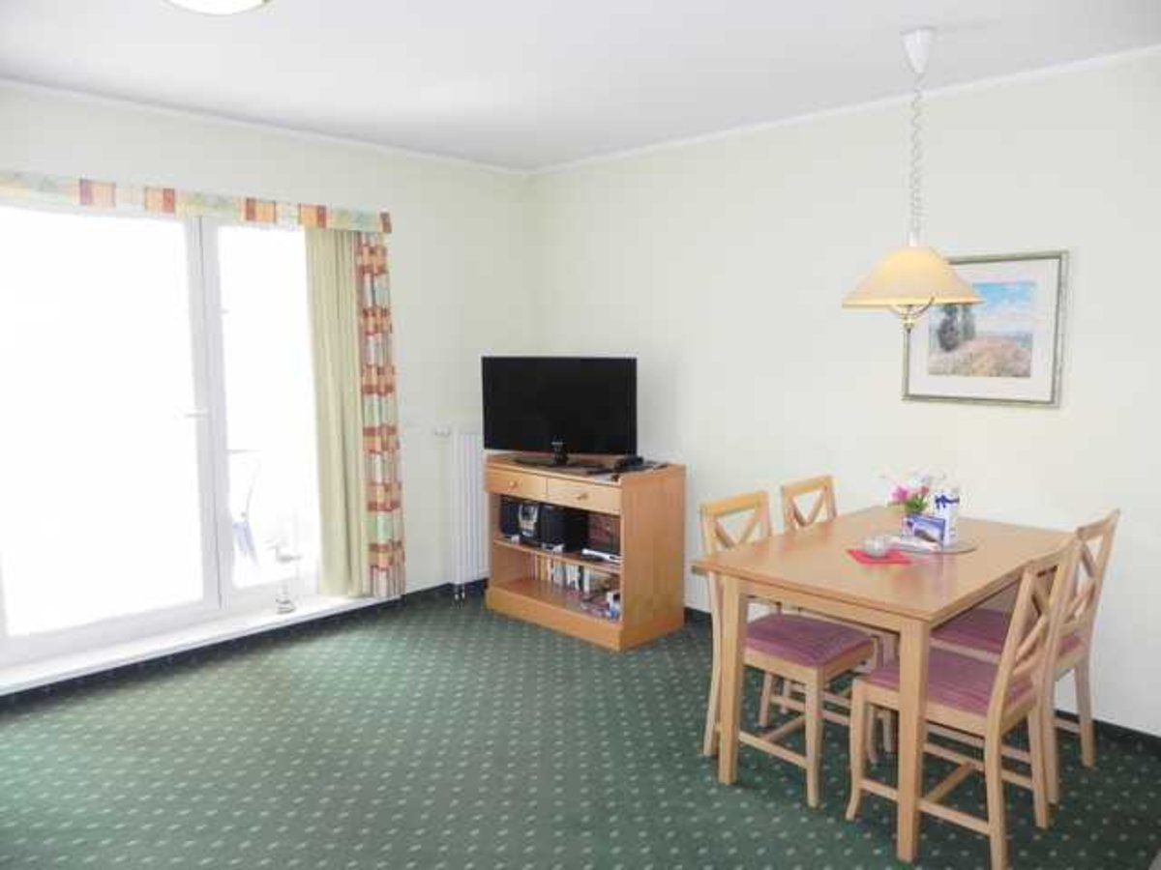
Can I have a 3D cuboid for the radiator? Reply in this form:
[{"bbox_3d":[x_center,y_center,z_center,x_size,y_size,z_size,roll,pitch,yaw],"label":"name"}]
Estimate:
[{"bbox_3d":[-0.591,0.415,5.057,0.110,0.920,0.360,6,9,44],"label":"radiator"}]

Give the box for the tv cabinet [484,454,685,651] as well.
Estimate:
[{"bbox_3d":[0.015,0.549,4.630,0.970,0.860,0.470,6,9,44],"label":"tv cabinet"}]

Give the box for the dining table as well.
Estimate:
[{"bbox_3d":[1.111,0.770,3.131,0.790,0.755,1.340,6,9,44],"label":"dining table"}]

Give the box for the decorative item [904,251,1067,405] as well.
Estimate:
[{"bbox_3d":[1.569,-0.414,3.428,0.600,0.570,0.030,6,9,44],"label":"decorative item"}]

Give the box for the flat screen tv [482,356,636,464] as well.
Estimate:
[{"bbox_3d":[-0.120,-0.124,4.629,0.850,0.570,0.210,2,7,18],"label":"flat screen tv"}]

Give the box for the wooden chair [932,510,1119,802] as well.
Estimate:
[{"bbox_3d":[1.508,0.708,3.023,0.500,0.900,0.430,6,9,44],"label":"wooden chair"}]

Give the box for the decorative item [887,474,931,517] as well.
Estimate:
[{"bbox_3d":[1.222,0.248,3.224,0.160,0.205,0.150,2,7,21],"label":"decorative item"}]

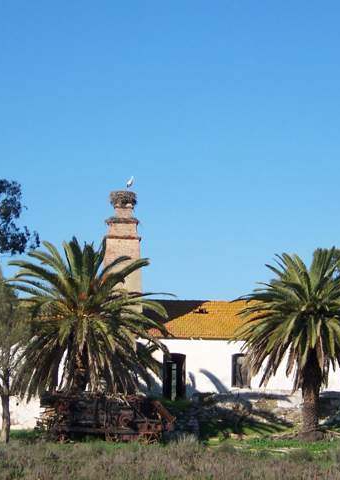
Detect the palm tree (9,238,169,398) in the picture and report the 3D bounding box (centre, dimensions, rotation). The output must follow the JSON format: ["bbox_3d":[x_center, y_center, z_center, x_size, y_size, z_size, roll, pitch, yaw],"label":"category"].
[{"bbox_3d":[-3.637,4.373,82.893,7.173,8.915,7.173,0,-5,0],"label":"palm tree"}]

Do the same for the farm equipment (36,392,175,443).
[{"bbox_3d":[-2.773,7.597,79.598,5.763,2.229,2.300,1,-5,-8],"label":"farm equipment"}]

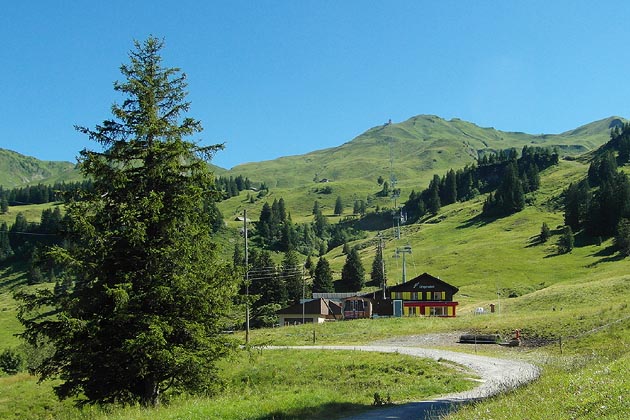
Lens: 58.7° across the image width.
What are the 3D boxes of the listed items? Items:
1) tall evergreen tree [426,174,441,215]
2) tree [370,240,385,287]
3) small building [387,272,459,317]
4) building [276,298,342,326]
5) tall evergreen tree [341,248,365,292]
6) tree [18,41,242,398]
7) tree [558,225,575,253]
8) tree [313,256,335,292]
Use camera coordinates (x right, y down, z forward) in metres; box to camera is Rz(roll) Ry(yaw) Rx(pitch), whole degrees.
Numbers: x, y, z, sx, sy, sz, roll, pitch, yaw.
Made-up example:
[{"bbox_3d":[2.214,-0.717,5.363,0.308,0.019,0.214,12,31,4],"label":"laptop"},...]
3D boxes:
[{"bbox_3d":[55.018,-7.196,260.000,6.500,18.570,6.500,0,-4,0],"label":"tall evergreen tree"},{"bbox_3d":[14.509,12.884,130.000,3.250,10.210,3.250,0,-4,0],"label":"tree"},{"bbox_3d":[18.791,14.858,97.887,11.800,7.500,11.500,-1,-4,7],"label":"small building"},{"bbox_3d":[-0.854,16.002,87.000,8.300,4.400,7.500,-2,-4,17],"label":"building"},{"bbox_3d":[8.504,13.494,127.000,5.440,10.430,5.440,0,-4,0],"label":"tall evergreen tree"},{"bbox_3d":[-6.900,0.421,20.500,8.050,13.540,8.050,0,-4,0],"label":"tree"},{"bbox_3d":[74.103,8.987,165.000,4.710,8.250,4.710,0,-4,0],"label":"tree"},{"bbox_3d":[1.852,14.270,122.000,4.790,8.280,4.790,0,-4,0],"label":"tree"}]

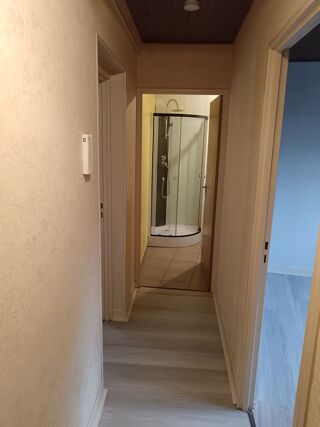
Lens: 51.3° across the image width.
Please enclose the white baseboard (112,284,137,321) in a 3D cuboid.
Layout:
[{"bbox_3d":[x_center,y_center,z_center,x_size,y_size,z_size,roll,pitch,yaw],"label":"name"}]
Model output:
[{"bbox_3d":[-0.332,0.853,3.307,0.144,0.099,0.666,2,12,4],"label":"white baseboard"}]

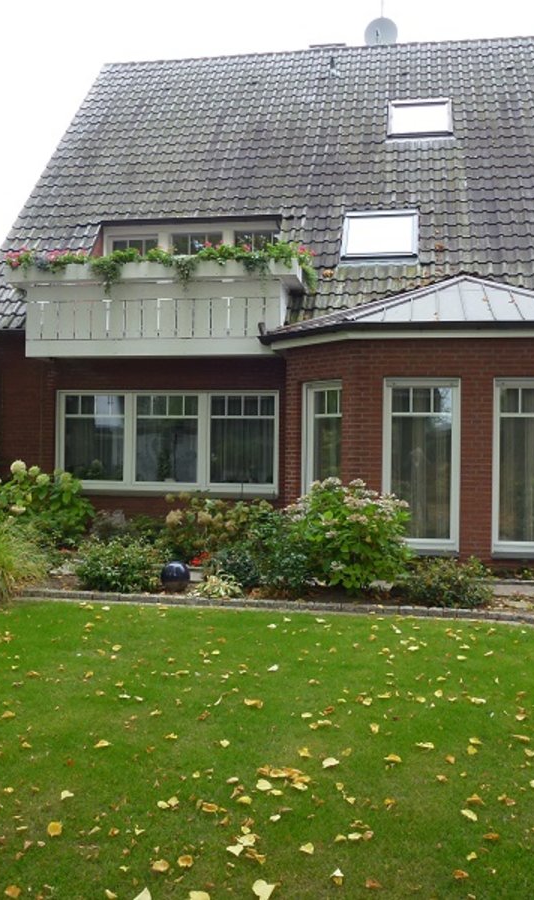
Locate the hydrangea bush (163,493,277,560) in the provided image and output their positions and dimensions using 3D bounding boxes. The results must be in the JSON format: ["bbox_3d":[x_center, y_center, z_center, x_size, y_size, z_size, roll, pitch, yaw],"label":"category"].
[{"bbox_3d":[-0.617,0.962,10.592,1.460,0.840,0.950,1,-1,9],"label":"hydrangea bush"}]

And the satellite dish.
[{"bbox_3d":[2.357,-8.590,17.200,0.680,0.700,0.350,1,-1,16],"label":"satellite dish"}]

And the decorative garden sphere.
[{"bbox_3d":[-0.918,1.262,8.300,0.300,0.310,0.300,1,-1,0],"label":"decorative garden sphere"}]

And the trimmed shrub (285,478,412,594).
[{"bbox_3d":[0.766,0.818,7.756,1.150,1.067,1.100,1,-1,0],"label":"trimmed shrub"}]

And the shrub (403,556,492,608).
[{"bbox_3d":[1.630,1.162,7.502,0.770,0.385,0.620,1,-1,0],"label":"shrub"}]

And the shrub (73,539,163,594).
[{"bbox_3d":[-1.532,1.131,8.490,0.920,0.500,0.750,1,-1,9],"label":"shrub"}]

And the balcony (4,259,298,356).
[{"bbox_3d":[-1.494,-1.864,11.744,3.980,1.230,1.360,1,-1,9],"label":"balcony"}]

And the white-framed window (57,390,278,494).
[{"bbox_3d":[-1.486,-0.132,12.106,3.357,1.498,0.150,1,-1,9],"label":"white-framed window"}]

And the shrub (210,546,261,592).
[{"bbox_3d":[-0.335,1.176,8.439,0.520,0.450,0.470,1,-1,0],"label":"shrub"}]

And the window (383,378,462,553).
[{"bbox_3d":[1.941,0.172,10.483,0.968,2.158,0.110,1,-1,9],"label":"window"}]

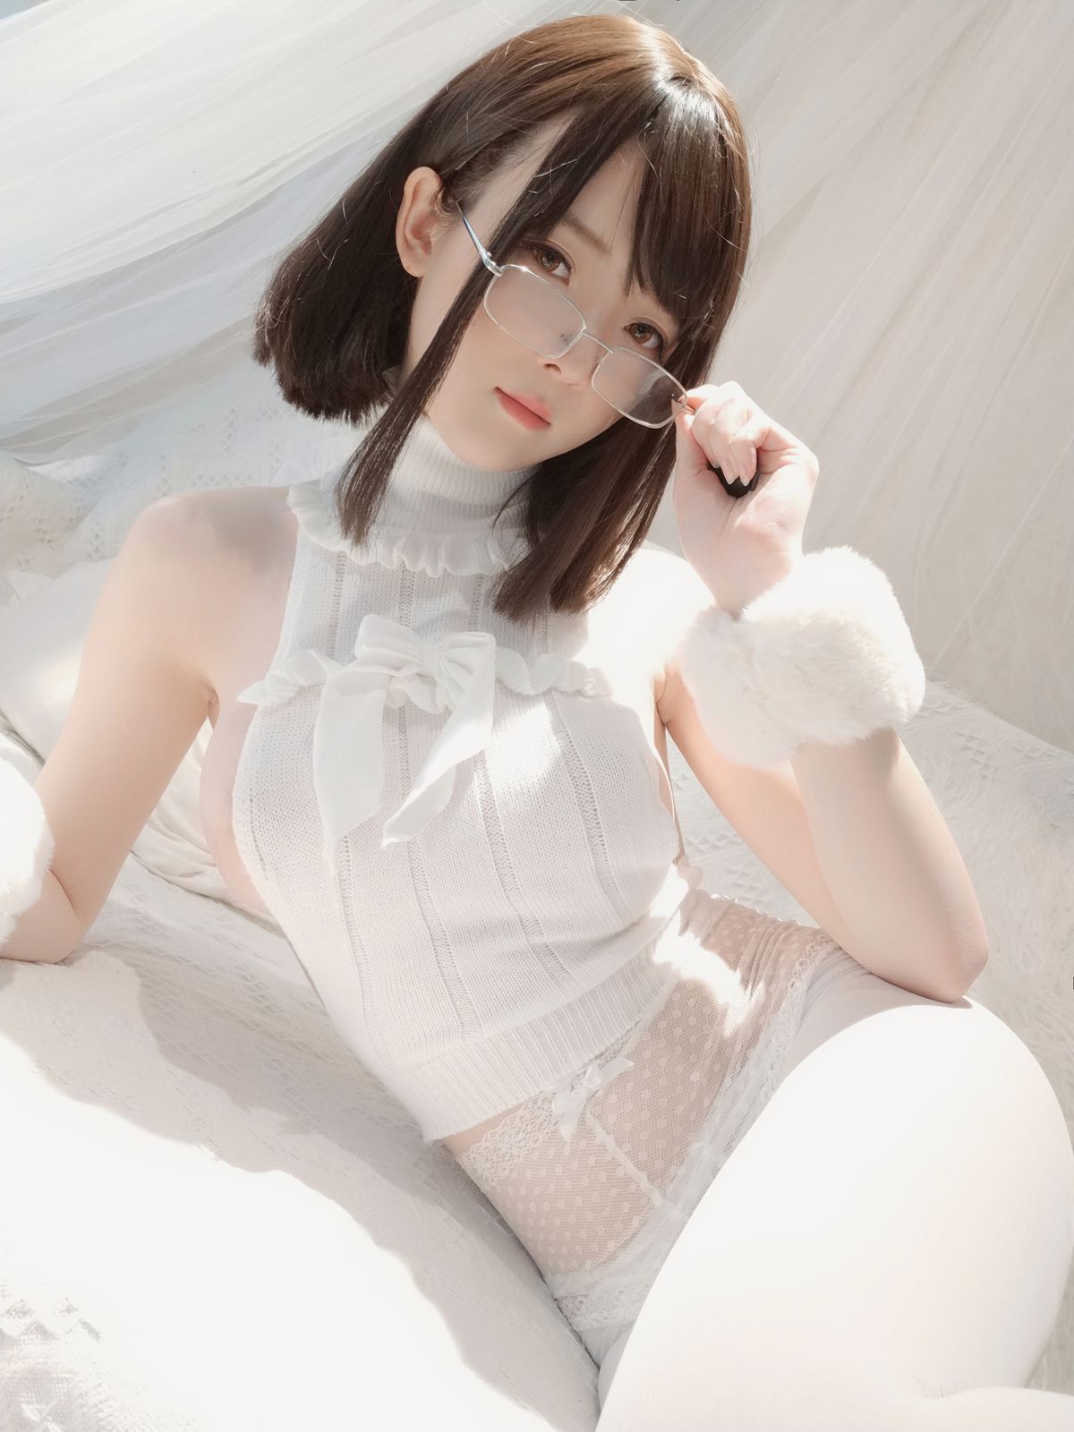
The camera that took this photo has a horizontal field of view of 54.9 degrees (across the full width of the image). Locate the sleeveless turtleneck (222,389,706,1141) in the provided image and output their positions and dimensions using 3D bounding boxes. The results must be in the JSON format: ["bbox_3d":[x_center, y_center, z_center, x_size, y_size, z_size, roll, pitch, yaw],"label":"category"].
[{"bbox_3d":[-0.049,0.038,0.697,0.285,0.440,0.210,-12,4,-6],"label":"sleeveless turtleneck"}]

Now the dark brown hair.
[{"bbox_3d":[-0.018,-0.236,0.616,0.210,0.315,0.230,17,28,-27],"label":"dark brown hair"}]

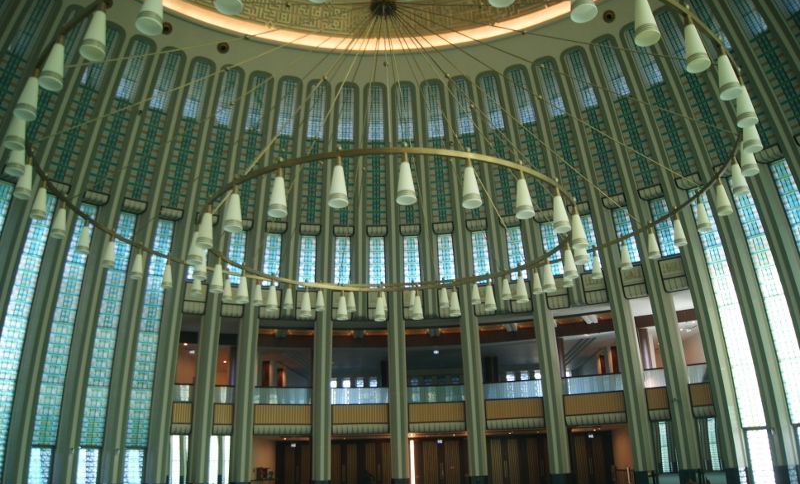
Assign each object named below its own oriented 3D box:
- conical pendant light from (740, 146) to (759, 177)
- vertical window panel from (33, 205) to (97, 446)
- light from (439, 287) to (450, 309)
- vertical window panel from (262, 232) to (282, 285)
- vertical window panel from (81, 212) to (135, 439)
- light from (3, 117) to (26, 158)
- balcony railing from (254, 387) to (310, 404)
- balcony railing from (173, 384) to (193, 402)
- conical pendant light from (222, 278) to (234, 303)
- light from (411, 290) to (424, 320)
[{"bbox_3d":[5.045,-1.269,8.755,0.250,0.620,0.250,-2,-20,0],"label":"conical pendant light"},{"bbox_3d":[-15.377,3.597,27.860,0.920,11.435,0.120,16,-18,-39],"label":"vertical window panel"},{"bbox_3d":[1.177,1.430,15.914,0.250,0.620,0.250,-2,-20,0],"label":"light"},{"bbox_3d":[-7.088,0.993,33.302,0.870,2.900,0.120,5,-7,-16],"label":"vertical window panel"},{"bbox_3d":[-13.925,3.985,28.984,0.920,11.461,0.120,13,-17,-35],"label":"vertical window panel"},{"bbox_3d":[-4.773,-1.475,7.544,0.250,0.620,0.250,-2,-20,0],"label":"light"},{"bbox_3d":[-6.247,8.118,31.747,3.079,0.926,0.100,4,-21,-14],"label":"balcony railing"},{"bbox_3d":[-10.897,7.613,30.245,0.984,0.882,0.120,9,-23,-26],"label":"balcony railing"},{"bbox_3d":[-4.354,1.235,15.230,0.253,0.586,0.253,-2,-21,0],"label":"conical pendant light"},{"bbox_3d":[0.398,1.421,13.295,0.250,0.620,0.250,-2,-20,0],"label":"light"}]

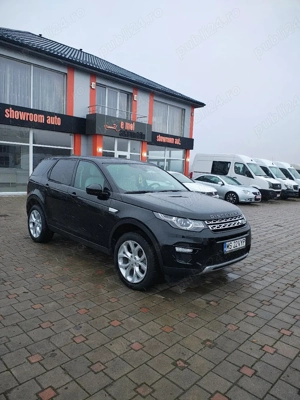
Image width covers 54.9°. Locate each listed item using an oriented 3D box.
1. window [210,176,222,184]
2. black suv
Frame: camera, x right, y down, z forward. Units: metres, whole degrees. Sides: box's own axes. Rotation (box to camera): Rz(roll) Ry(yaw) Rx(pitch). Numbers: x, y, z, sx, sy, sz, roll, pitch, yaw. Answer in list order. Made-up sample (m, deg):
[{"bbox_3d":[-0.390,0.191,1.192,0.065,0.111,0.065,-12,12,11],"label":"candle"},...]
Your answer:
[{"bbox_3d":[3.294,-0.974,14.296,0.090,0.380,0.850,-3,8,-44],"label":"window"},{"bbox_3d":[-0.545,0.062,5.070,1.970,1.700,4.580,-3,9,-45],"label":"black suv"}]

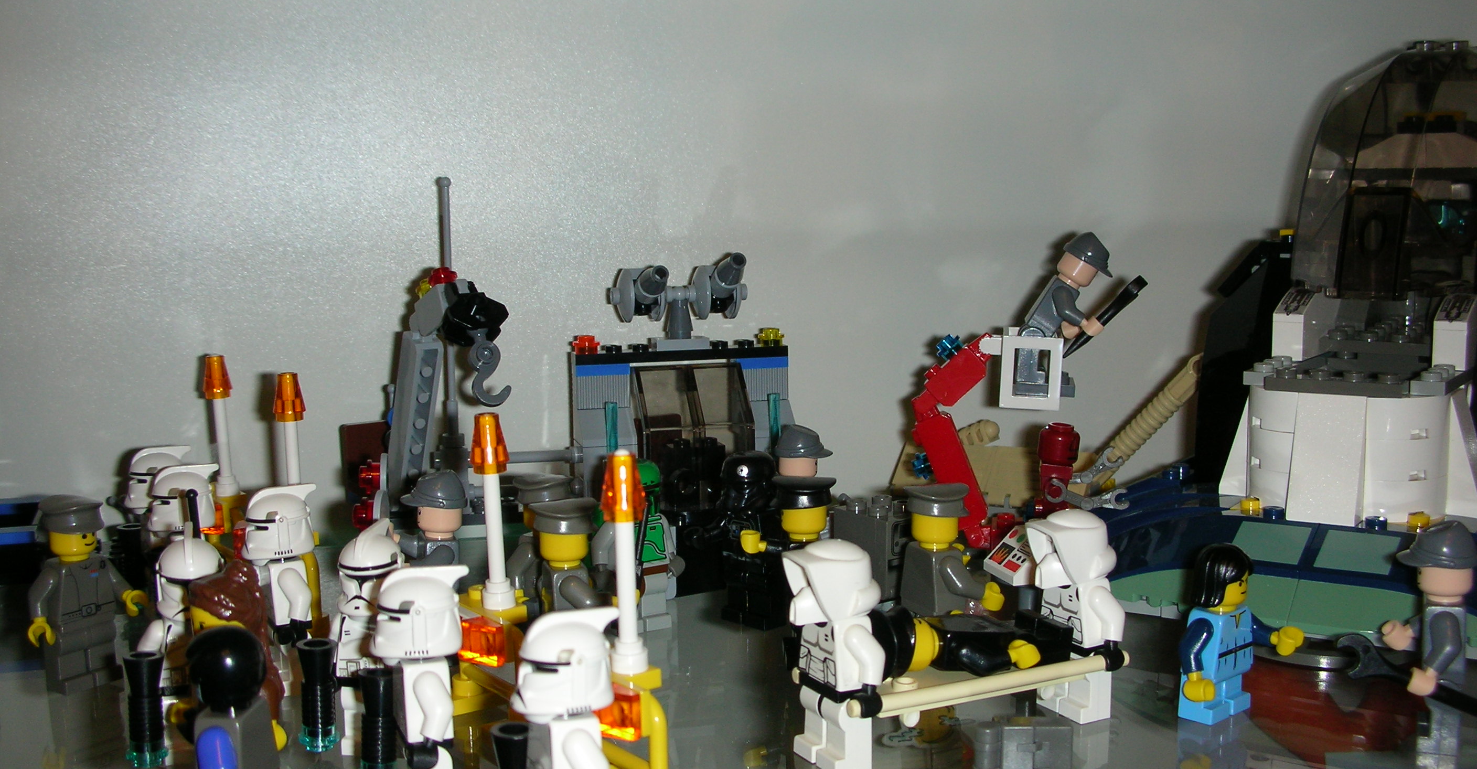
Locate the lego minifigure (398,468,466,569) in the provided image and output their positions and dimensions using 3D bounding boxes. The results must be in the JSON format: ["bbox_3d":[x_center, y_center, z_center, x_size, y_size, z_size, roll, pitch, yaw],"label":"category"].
[{"bbox_3d":[-0.075,0.043,0.361,0.020,0.045,0.024,-3,7,-17],"label":"lego minifigure"}]

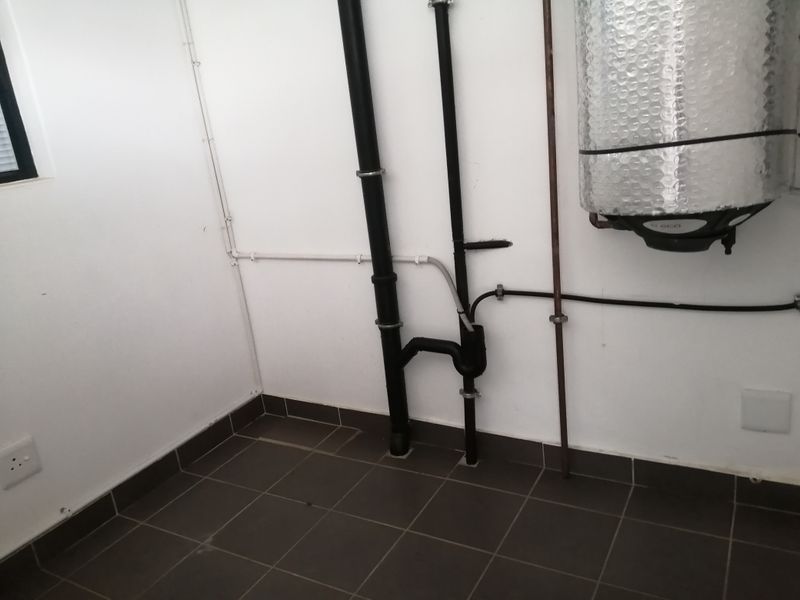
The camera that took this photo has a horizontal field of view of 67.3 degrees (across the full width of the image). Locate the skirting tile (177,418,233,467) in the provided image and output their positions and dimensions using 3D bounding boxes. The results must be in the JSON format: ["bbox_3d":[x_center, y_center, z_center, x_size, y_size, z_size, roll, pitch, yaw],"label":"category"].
[{"bbox_3d":[-0.848,0.622,2.645,0.010,0.098,0.308,3,19,30],"label":"skirting tile"}]

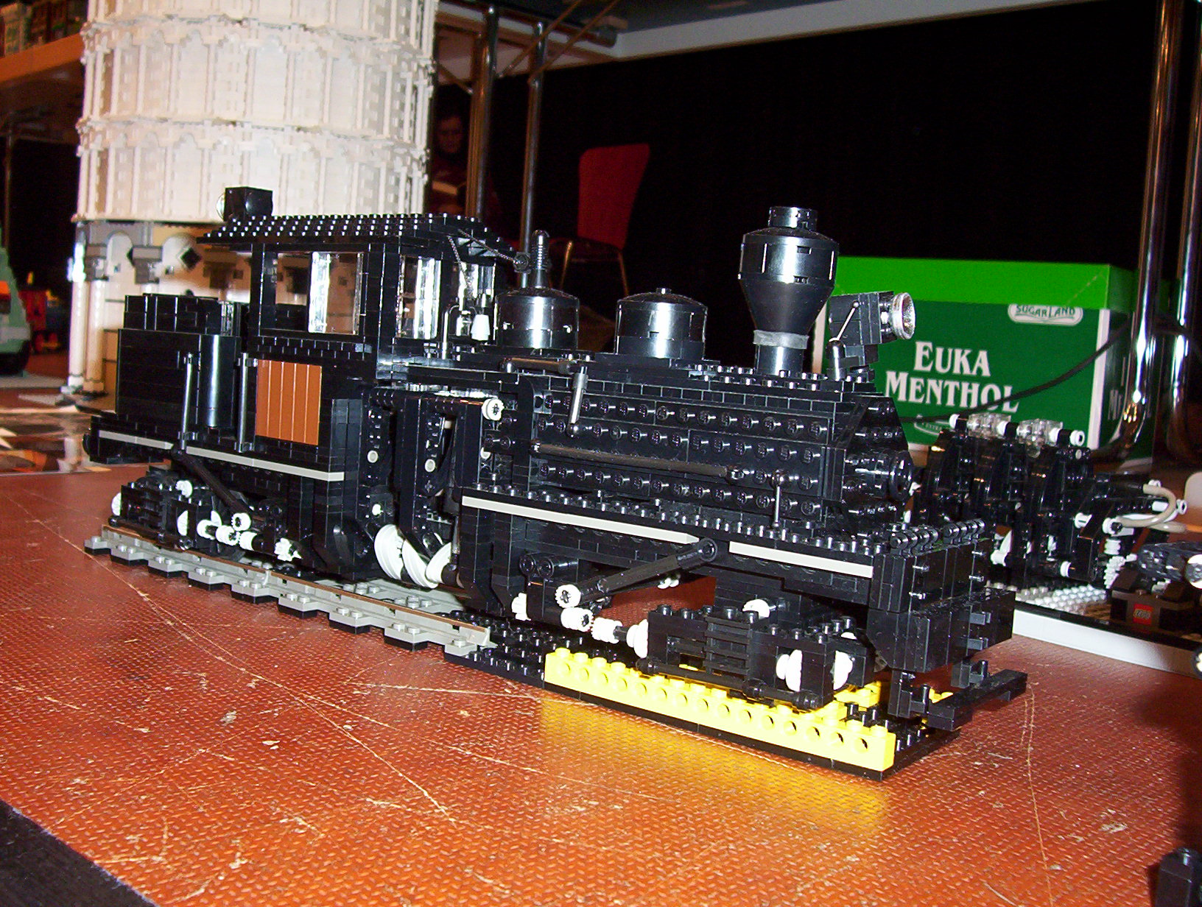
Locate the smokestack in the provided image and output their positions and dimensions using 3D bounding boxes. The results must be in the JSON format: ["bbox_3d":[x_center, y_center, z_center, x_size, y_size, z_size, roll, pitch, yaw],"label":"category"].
[{"bbox_3d":[0.061,-0.053,0.487,0.032,0.055,0.032,3,6,0],"label":"smokestack"}]

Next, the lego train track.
[{"bbox_3d":[-0.065,0.064,0.598,0.429,0.015,0.061,8,8,39],"label":"lego train track"}]

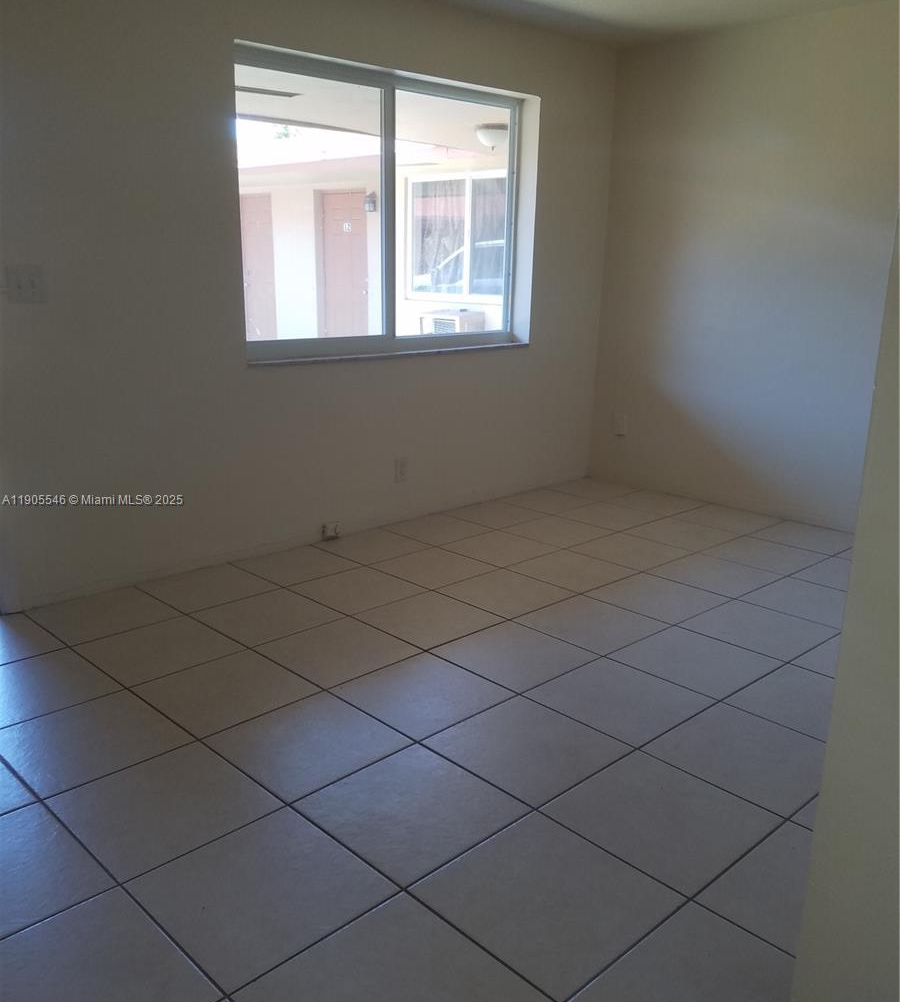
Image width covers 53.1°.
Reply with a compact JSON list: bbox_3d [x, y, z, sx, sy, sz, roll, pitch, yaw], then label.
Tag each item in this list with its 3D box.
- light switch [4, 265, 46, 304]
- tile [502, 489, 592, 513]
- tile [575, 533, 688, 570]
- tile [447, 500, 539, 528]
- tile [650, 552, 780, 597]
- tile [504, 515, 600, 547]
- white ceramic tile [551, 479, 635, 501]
[{"bbox_3d":[-1.450,-0.741,3.092,0.117,0.117,0.014,-13,20,-43],"label":"light switch"},{"bbox_3d":[0.540,0.008,5.025,0.412,0.010,0.412,-13,20,-43],"label":"tile"},{"bbox_3d":[0.829,0.236,4.162,0.412,0.010,0.412,-13,20,-43],"label":"tile"},{"bbox_3d":[0.242,0.077,4.734,0.412,0.010,0.412,-13,20,-43],"label":"tile"},{"bbox_3d":[1.127,0.320,3.863,0.412,0.010,0.412,-13,20,-43],"label":"tile"},{"bbox_3d":[0.533,0.155,4.453,0.412,0.010,0.412,-13,20,-43],"label":"tile"},{"bbox_3d":[0.848,-0.061,5.316,0.412,0.010,0.412,-13,20,-43],"label":"white ceramic tile"}]

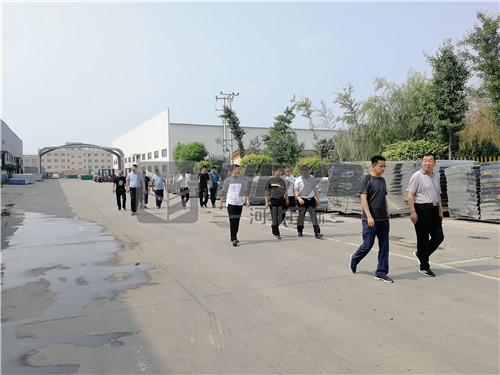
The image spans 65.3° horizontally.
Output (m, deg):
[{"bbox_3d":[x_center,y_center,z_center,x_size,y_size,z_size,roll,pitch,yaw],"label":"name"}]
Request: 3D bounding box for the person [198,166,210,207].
[{"bbox_3d":[-1.925,-0.021,16.500,0.510,1.740,0.400,-1,2,-19],"label":"person"}]

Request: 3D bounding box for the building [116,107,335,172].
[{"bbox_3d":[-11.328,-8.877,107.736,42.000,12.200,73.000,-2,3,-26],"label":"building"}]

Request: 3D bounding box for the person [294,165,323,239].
[{"bbox_3d":[1.365,0.320,9.100,0.580,1.700,0.450,-1,2,-19],"label":"person"}]

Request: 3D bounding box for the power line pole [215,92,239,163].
[{"bbox_3d":[-2.410,-4.676,39.859,2.500,10.000,1.600,0,2,-11],"label":"power line pole"}]

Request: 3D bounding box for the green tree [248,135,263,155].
[{"bbox_3d":[0.479,-2.007,33.930,1.500,5.000,1.500,0,2,0],"label":"green tree"}]

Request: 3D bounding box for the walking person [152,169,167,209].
[{"bbox_3d":[-3.833,0.063,16.500,0.560,1.700,0.420,-2,3,-20],"label":"walking person"}]

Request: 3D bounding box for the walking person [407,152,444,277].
[{"bbox_3d":[2.523,0.381,5.600,0.520,1.750,0.470,-2,3,-29],"label":"walking person"}]

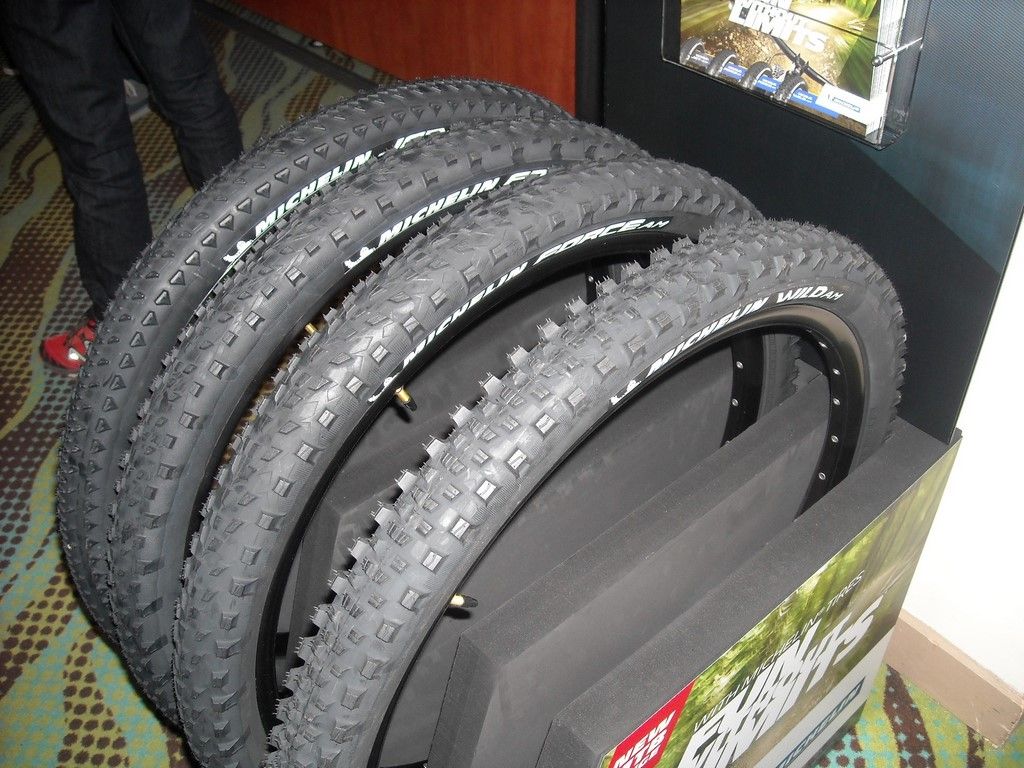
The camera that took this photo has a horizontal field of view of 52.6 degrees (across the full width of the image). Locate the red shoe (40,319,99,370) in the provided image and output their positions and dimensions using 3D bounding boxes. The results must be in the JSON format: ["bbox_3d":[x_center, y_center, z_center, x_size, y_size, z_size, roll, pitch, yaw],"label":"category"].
[{"bbox_3d":[-0.756,-0.130,1.985,0.285,0.110,0.105,-22,46,-18],"label":"red shoe"}]

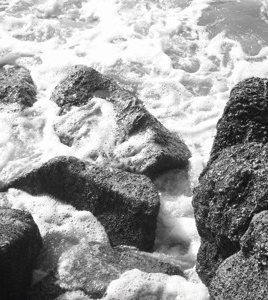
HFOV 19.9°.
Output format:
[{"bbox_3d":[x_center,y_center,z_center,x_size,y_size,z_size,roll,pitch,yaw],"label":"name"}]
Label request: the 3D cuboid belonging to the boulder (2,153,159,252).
[{"bbox_3d":[-0.310,0.254,4.550,0.930,0.390,0.420,18,38,24],"label":"boulder"}]

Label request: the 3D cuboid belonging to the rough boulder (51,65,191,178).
[{"bbox_3d":[-0.110,-0.171,5.216,0.520,0.350,1.080,-21,39,-28],"label":"rough boulder"}]

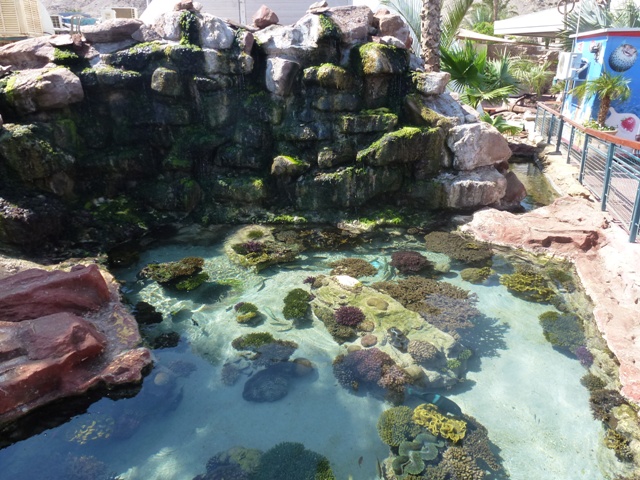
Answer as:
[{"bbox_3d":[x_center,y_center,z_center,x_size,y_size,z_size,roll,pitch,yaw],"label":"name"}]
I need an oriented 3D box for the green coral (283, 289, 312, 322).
[{"bbox_3d":[-0.264,0.755,5.196,0.340,0.250,0.320,0,20,-3],"label":"green coral"}]

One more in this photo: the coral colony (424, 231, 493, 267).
[{"bbox_3d":[2.183,0.134,6.994,1.000,0.360,0.750,5,17,17],"label":"coral colony"}]

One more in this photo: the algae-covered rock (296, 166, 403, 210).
[{"bbox_3d":[0.523,-0.904,7.861,1.800,0.720,0.650,1,20,0],"label":"algae-covered rock"}]

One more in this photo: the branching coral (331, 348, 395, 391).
[{"bbox_3d":[0.417,1.224,4.162,0.560,0.250,0.420,1,16,6],"label":"branching coral"}]

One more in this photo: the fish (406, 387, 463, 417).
[{"bbox_3d":[0.950,1.340,3.682,0.460,0.170,0.100,13,21,38],"label":"fish"}]

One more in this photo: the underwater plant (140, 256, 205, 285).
[{"bbox_3d":[-1.960,0.405,5.896,0.800,0.250,0.420,-6,21,-19],"label":"underwater plant"}]

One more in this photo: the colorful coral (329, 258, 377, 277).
[{"bbox_3d":[0.473,0.385,6.454,0.660,0.200,0.450,1,16,4],"label":"colorful coral"}]

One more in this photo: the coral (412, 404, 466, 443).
[{"bbox_3d":[0.922,1.416,3.424,0.390,0.150,0.220,14,22,41],"label":"coral"}]

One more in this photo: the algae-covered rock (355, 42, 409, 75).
[{"bbox_3d":[1.033,-3.048,7.452,0.860,0.500,0.650,0,16,0],"label":"algae-covered rock"}]

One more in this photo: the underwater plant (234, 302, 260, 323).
[{"bbox_3d":[-0.824,0.836,5.045,0.290,0.160,0.260,-3,20,-10],"label":"underwater plant"}]

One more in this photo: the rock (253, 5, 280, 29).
[{"bbox_3d":[-0.906,-3.723,7.374,0.420,0.380,0.360,-2,20,-6],"label":"rock"}]

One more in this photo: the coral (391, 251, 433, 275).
[{"bbox_3d":[1.350,0.332,6.544,0.550,0.250,0.420,3,17,12],"label":"coral"}]

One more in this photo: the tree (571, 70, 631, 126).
[{"bbox_3d":[7.097,-3.580,11.187,1.330,1.350,1.330,12,23,29],"label":"tree"}]

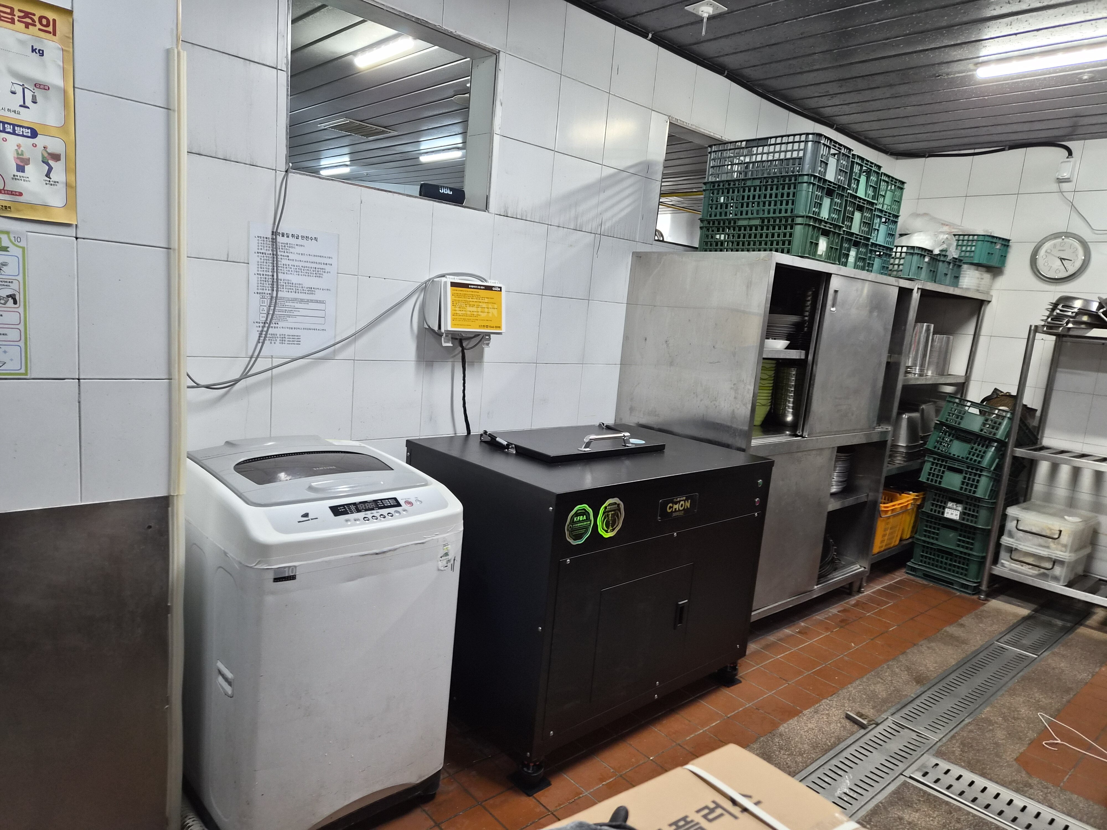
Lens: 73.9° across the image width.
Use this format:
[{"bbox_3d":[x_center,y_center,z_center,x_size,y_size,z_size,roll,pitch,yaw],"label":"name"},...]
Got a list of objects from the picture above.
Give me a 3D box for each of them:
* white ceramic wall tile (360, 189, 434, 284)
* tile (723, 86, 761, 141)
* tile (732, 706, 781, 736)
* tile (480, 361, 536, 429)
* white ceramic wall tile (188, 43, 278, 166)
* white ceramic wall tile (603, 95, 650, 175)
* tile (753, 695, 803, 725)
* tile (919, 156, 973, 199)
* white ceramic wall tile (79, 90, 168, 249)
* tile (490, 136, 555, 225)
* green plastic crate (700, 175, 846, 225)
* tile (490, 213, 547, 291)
[{"bbox_3d":[-0.582,-0.654,2.720,0.297,0.302,0.010,-3,11,-43],"label":"white ceramic wall tile"},{"bbox_3d":[1.041,-1.639,4.044,0.300,0.300,0.010,-3,12,-43],"label":"tile"},{"bbox_3d":[0.784,1.183,2.842,0.150,0.010,0.150,-3,12,-42],"label":"tile"},{"bbox_3d":[-0.198,-0.076,3.212,0.297,0.302,0.010,-3,11,-43],"label":"tile"},{"bbox_3d":[-0.981,-0.924,2.227,0.299,0.299,0.010,-3,12,-44],"label":"white ceramic wall tile"},{"bbox_3d":[0.349,-1.290,3.406,0.295,0.302,0.010,-3,12,-43],"label":"white ceramic wall tile"},{"bbox_3d":[0.888,1.168,2.922,0.150,0.012,0.150,-3,12,-43],"label":"tile"},{"bbox_3d":[2.623,-1.589,4.911,0.010,0.281,0.293,-3,11,-43],"label":"tile"},{"bbox_3d":[-0.954,-0.536,1.647,0.187,0.302,0.010,-3,11,-43],"label":"white ceramic wall tile"},{"bbox_3d":[-0.119,-0.975,3.080,0.297,0.302,0.010,-3,11,-43],"label":"tile"},{"bbox_3d":[0.979,-0.953,3.314,0.350,0.165,0.530,-3,12,-43],"label":"green plastic crate"},{"bbox_3d":[-0.145,-0.669,3.097,0.293,0.300,0.010,-3,11,-43],"label":"tile"}]

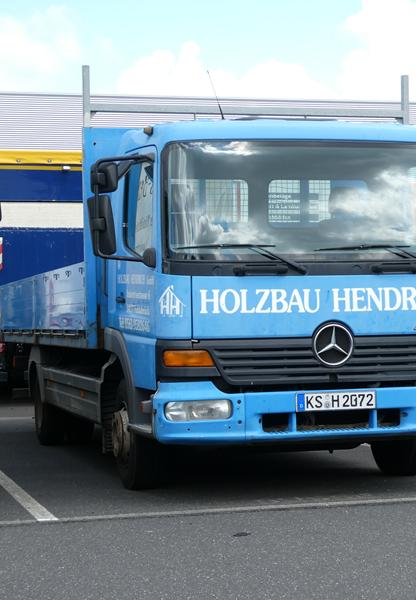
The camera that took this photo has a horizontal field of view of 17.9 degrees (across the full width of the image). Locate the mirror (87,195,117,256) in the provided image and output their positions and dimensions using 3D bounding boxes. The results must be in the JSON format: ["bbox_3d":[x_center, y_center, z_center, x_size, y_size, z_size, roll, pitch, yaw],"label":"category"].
[{"bbox_3d":[-0.674,-0.471,8.335,0.170,0.380,0.110,-8,1,0],"label":"mirror"}]

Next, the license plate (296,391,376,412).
[{"bbox_3d":[0.795,0.628,8.146,0.520,0.110,0.020,-1,-1,-15],"label":"license plate"}]

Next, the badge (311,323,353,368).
[{"bbox_3d":[0.791,0.276,8.183,0.265,0.265,0.040,-1,-1,-15],"label":"badge"}]

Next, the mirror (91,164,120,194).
[{"bbox_3d":[-0.659,-0.773,8.345,0.180,0.200,0.110,-1,-1,0],"label":"mirror"}]

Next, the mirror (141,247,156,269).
[{"bbox_3d":[-0.369,-0.263,8.164,0.100,0.140,0.110,-1,-1,-15],"label":"mirror"}]

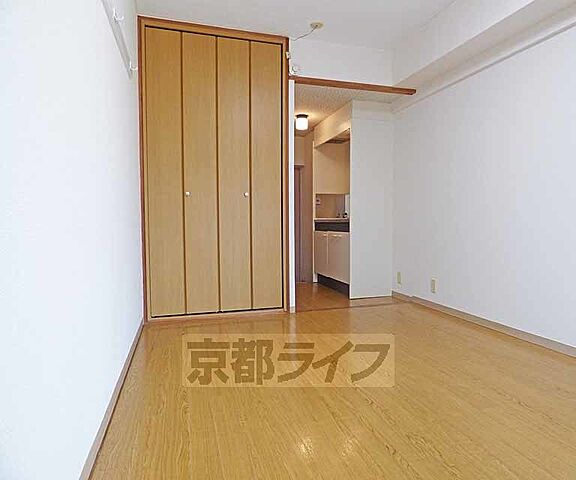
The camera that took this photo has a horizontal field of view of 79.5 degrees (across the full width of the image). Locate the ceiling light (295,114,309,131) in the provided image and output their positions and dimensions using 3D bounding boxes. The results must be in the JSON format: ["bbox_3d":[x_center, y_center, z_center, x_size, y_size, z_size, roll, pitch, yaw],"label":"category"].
[{"bbox_3d":[0.168,-1.376,4.060,0.150,0.165,0.150,0,2,0],"label":"ceiling light"}]

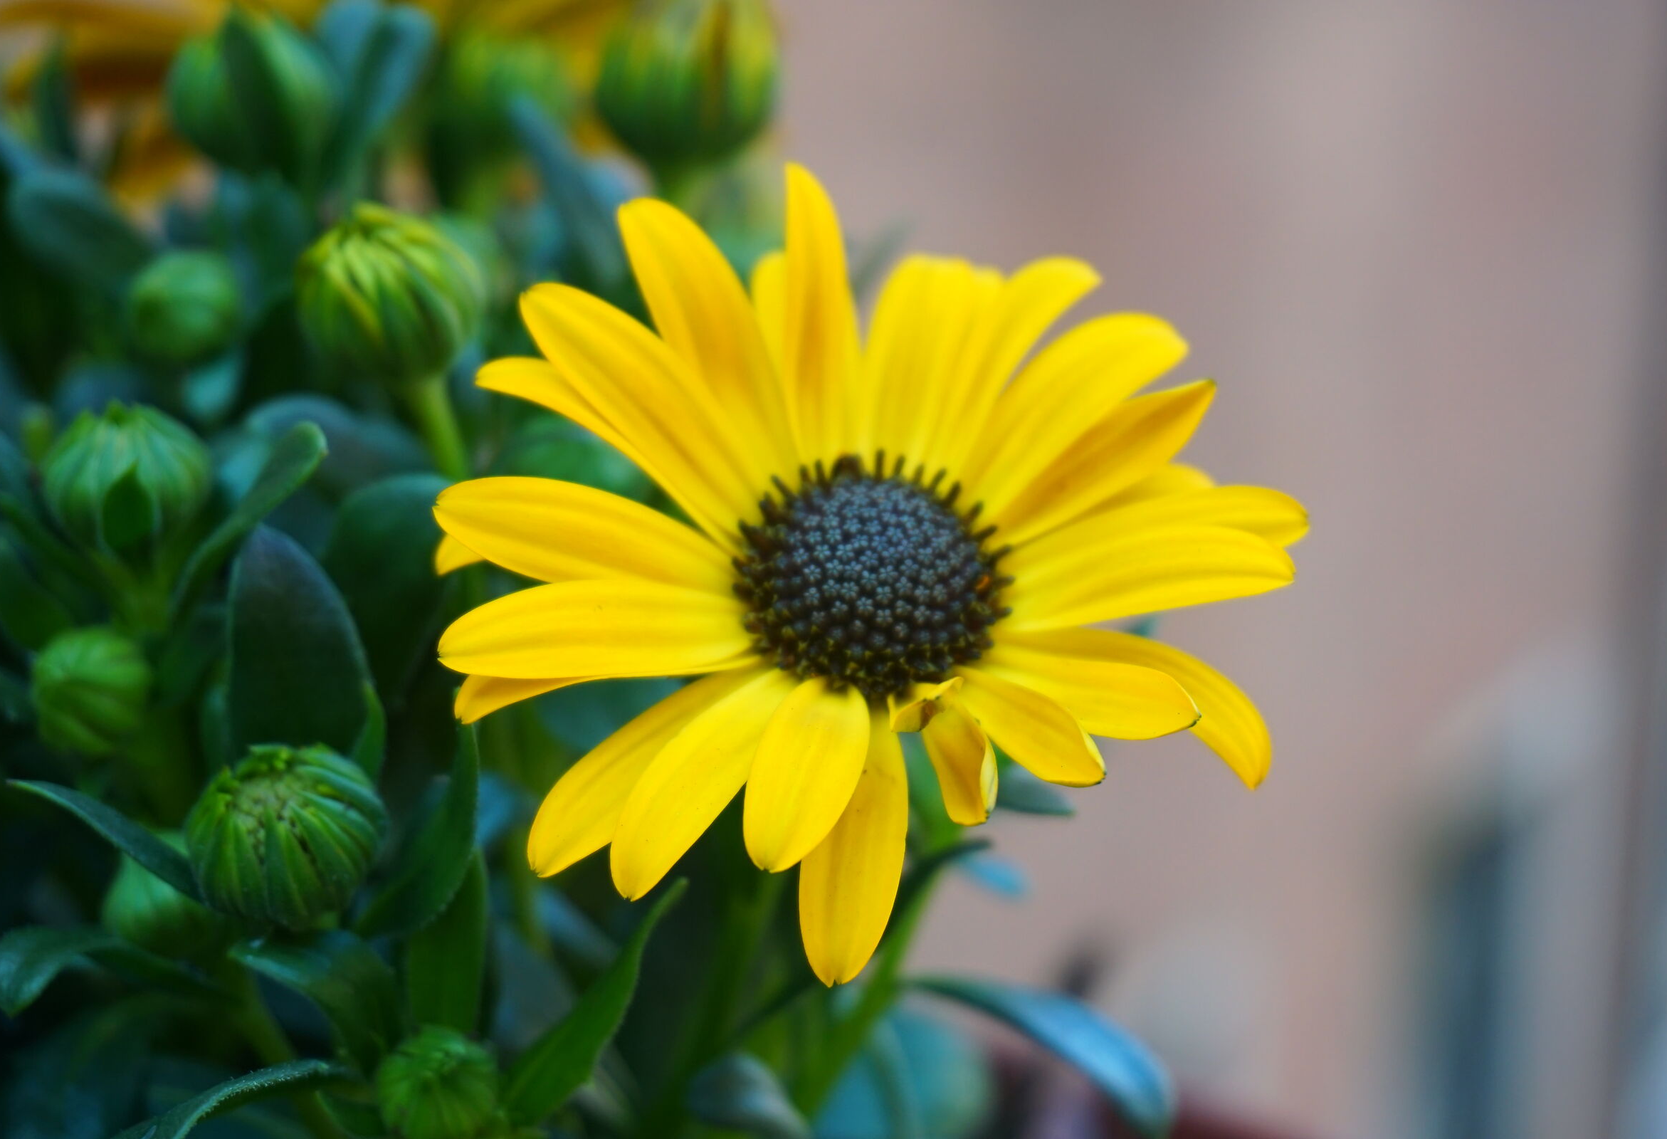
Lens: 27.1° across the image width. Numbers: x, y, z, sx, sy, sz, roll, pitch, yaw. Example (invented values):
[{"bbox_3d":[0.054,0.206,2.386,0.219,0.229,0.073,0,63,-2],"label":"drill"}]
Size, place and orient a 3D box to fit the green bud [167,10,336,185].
[{"bbox_3d":[-0.055,-0.045,0.328,0.015,0.016,0.015,0,14,0],"label":"green bud"}]

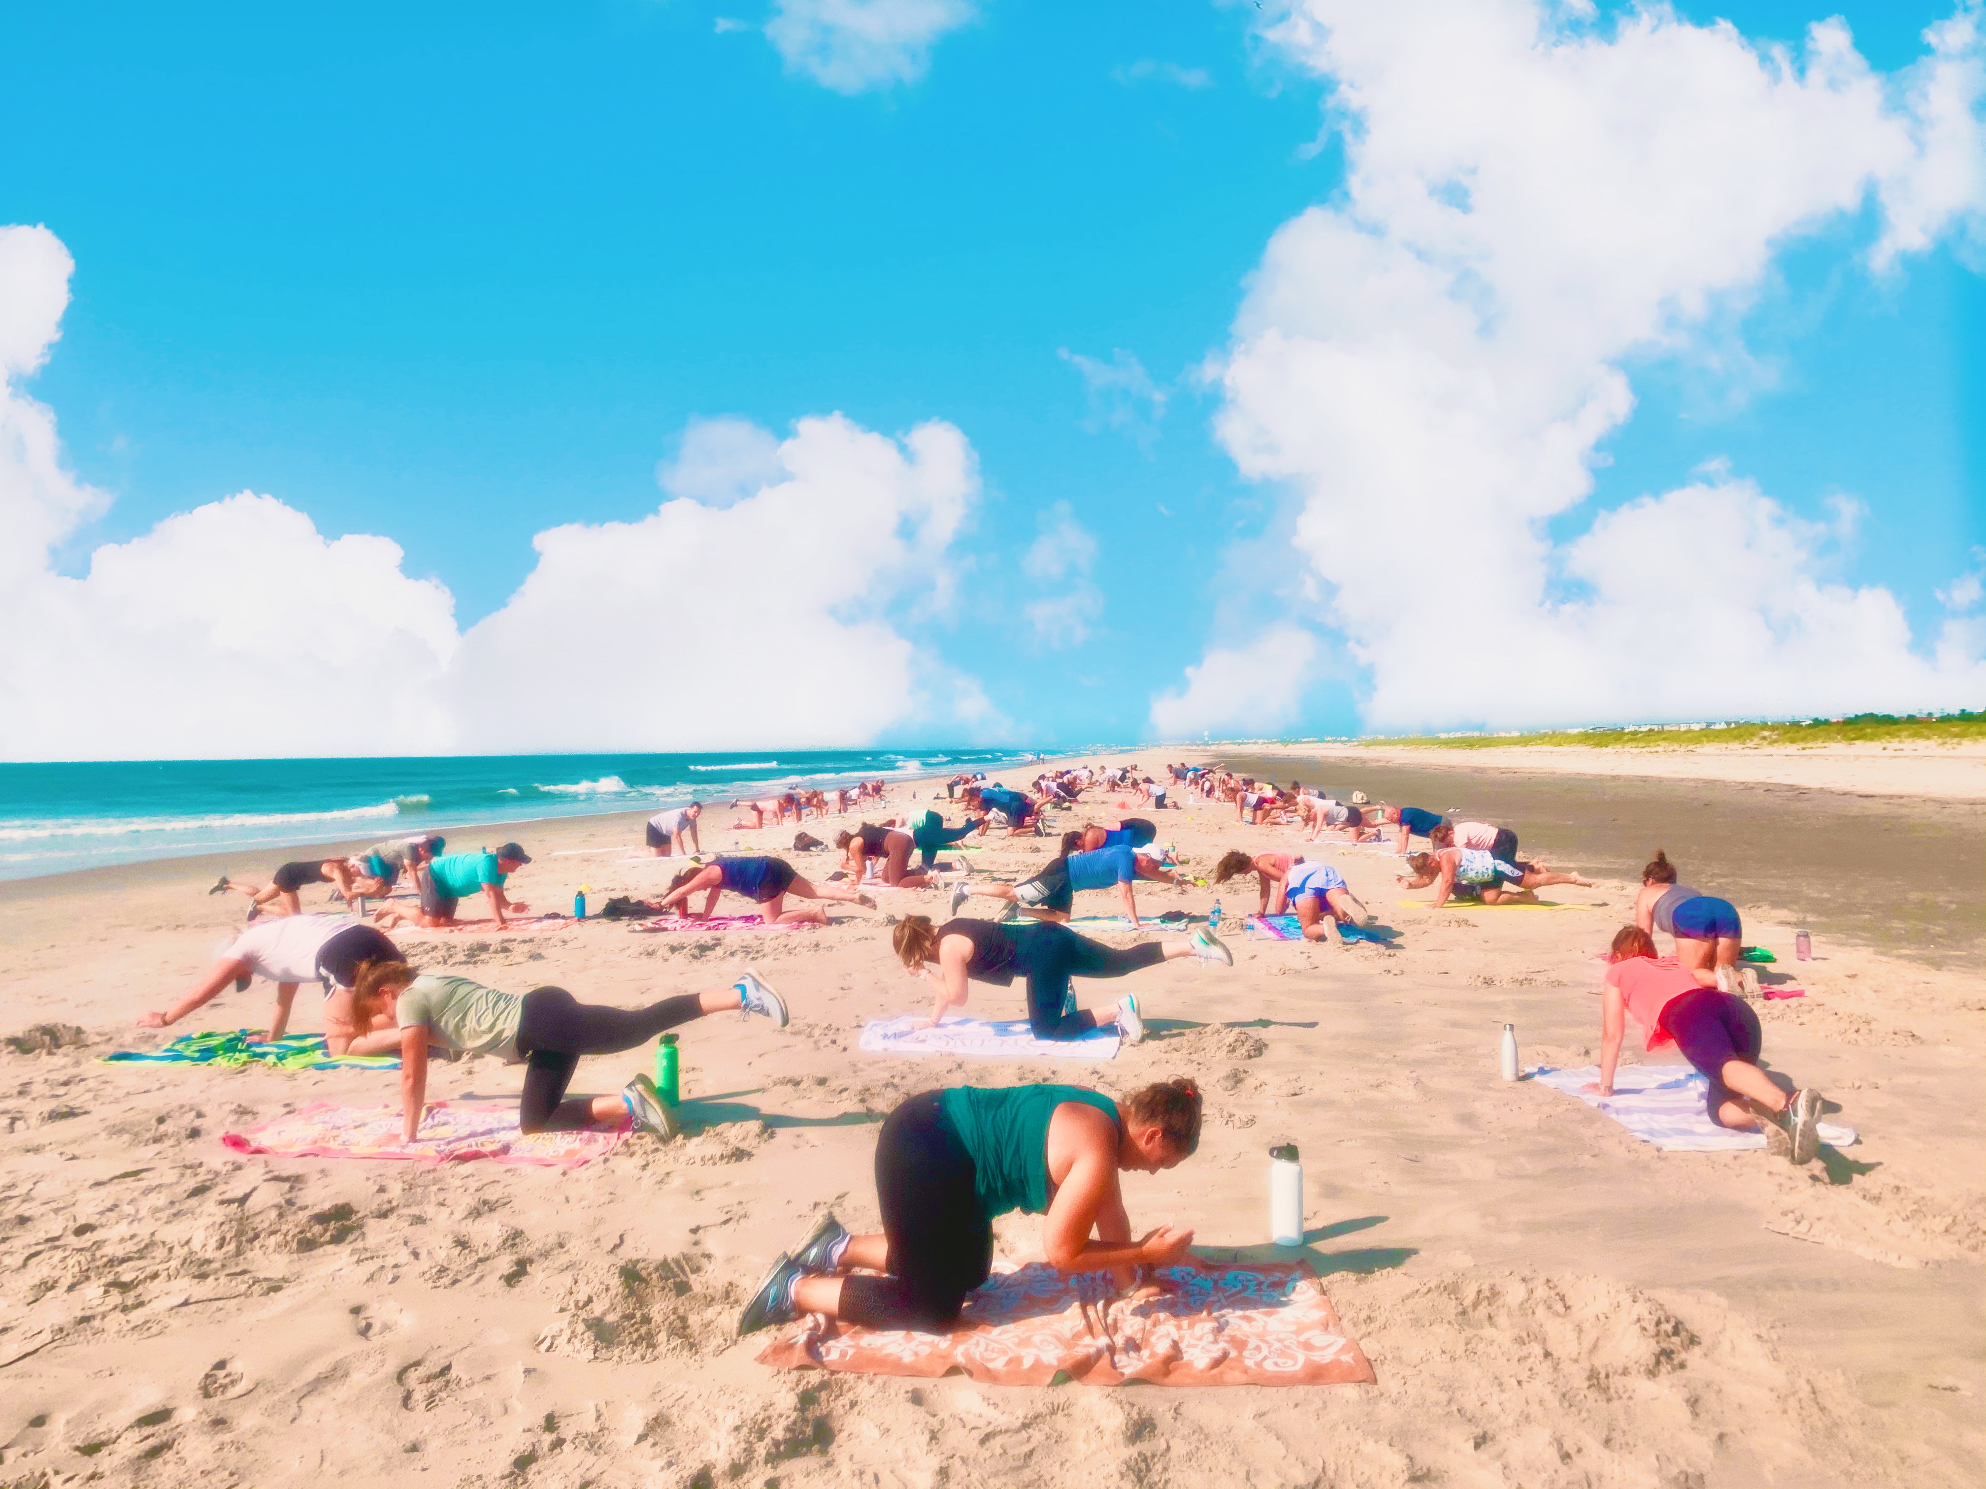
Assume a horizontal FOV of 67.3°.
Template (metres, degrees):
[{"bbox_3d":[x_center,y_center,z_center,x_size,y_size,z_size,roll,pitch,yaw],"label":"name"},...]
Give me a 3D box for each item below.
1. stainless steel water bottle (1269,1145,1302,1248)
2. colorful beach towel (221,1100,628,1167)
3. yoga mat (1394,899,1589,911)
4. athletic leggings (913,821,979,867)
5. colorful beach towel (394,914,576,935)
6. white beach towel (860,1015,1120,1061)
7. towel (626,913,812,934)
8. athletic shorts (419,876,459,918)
[{"bbox_3d":[0.882,1.350,4.475,0.094,0.290,0.091,-1,0,0],"label":"stainless steel water bottle"},{"bbox_3d":[-2.230,1.512,5.941,1.530,0.060,0.700,-1,0,11],"label":"colorful beach towel"},{"bbox_3d":[4.567,1.462,13.738,1.580,0.040,0.700,-1,0,10],"label":"yoga mat"},{"bbox_3d":[-0.611,1.251,18.649,0.840,0.580,0.380,-1,0,6],"label":"athletic leggings"},{"bbox_3d":[-4.433,1.579,13.116,1.470,0.040,0.800,-1,0,-3],"label":"colorful beach towel"},{"bbox_3d":[0.002,1.500,7.719,1.280,0.040,0.820,-1,0,12],"label":"white beach towel"},{"bbox_3d":[-2.311,1.546,13.106,1.550,0.050,0.850,-1,0,-2],"label":"towel"},{"bbox_3d":[-4.876,1.325,13.131,0.330,0.390,0.380,-1,0,-3],"label":"athletic shorts"}]

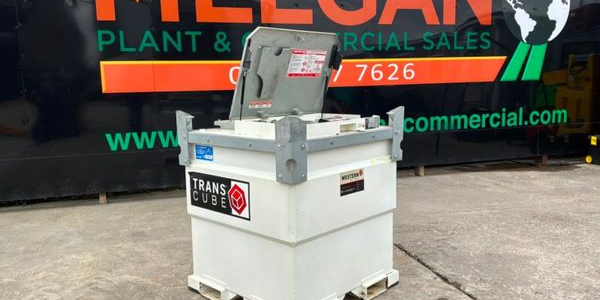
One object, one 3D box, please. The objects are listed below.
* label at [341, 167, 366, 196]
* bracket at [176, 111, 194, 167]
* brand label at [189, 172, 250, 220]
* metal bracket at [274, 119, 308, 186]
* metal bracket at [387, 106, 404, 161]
[{"bbox_3d":[0.355,0.215,3.242,0.010,0.151,0.258,5,9,44],"label":"label"},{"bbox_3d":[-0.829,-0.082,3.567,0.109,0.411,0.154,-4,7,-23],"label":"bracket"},{"bbox_3d":[-0.565,0.312,3.344,0.679,0.248,0.010,5,9,44],"label":"brand label"},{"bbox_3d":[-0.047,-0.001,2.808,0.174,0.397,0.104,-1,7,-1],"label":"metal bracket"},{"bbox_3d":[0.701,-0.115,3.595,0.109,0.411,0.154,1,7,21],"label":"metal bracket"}]

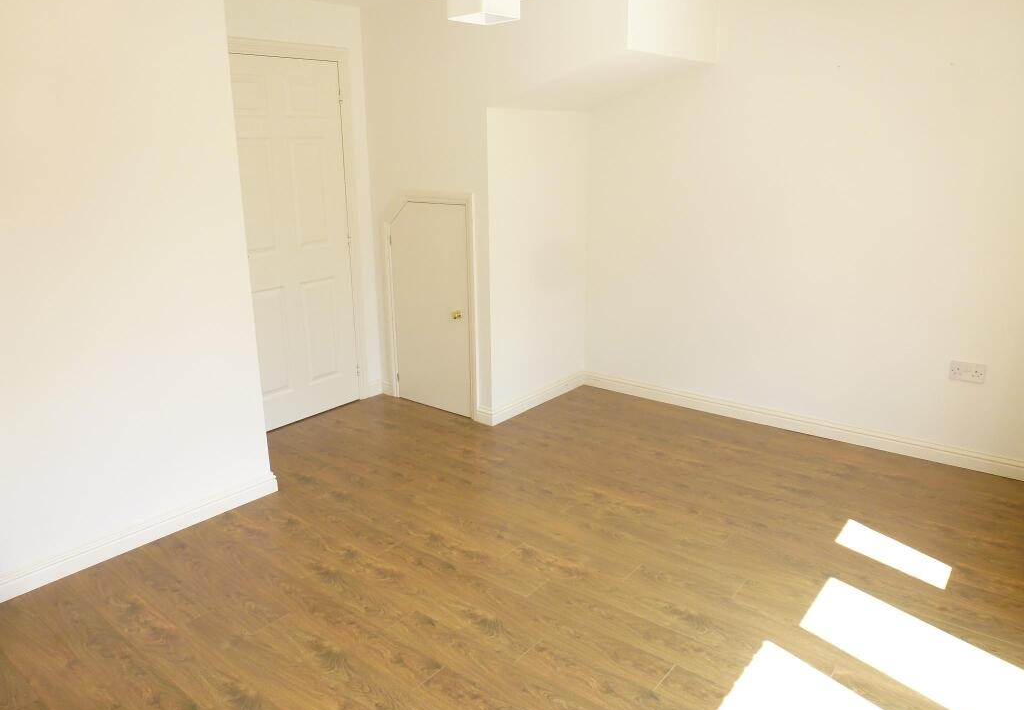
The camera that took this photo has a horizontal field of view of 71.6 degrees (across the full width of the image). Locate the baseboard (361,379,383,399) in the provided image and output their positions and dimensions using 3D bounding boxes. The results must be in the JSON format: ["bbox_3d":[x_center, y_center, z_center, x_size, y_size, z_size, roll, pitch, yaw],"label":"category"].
[{"bbox_3d":[-0.914,0.228,4.640,0.020,0.100,0.175,12,19,37],"label":"baseboard"}]

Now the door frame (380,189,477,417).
[{"bbox_3d":[-0.487,-0.300,4.270,0.725,1.312,0.050,12,19,37],"label":"door frame"}]

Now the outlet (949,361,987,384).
[{"bbox_3d":[2.220,0.085,3.459,0.146,0.087,0.012,12,19,37],"label":"outlet"}]

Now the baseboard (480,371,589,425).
[{"bbox_3d":[0.147,0.252,4.533,0.130,0.102,0.988,12,19,37],"label":"baseboard"}]

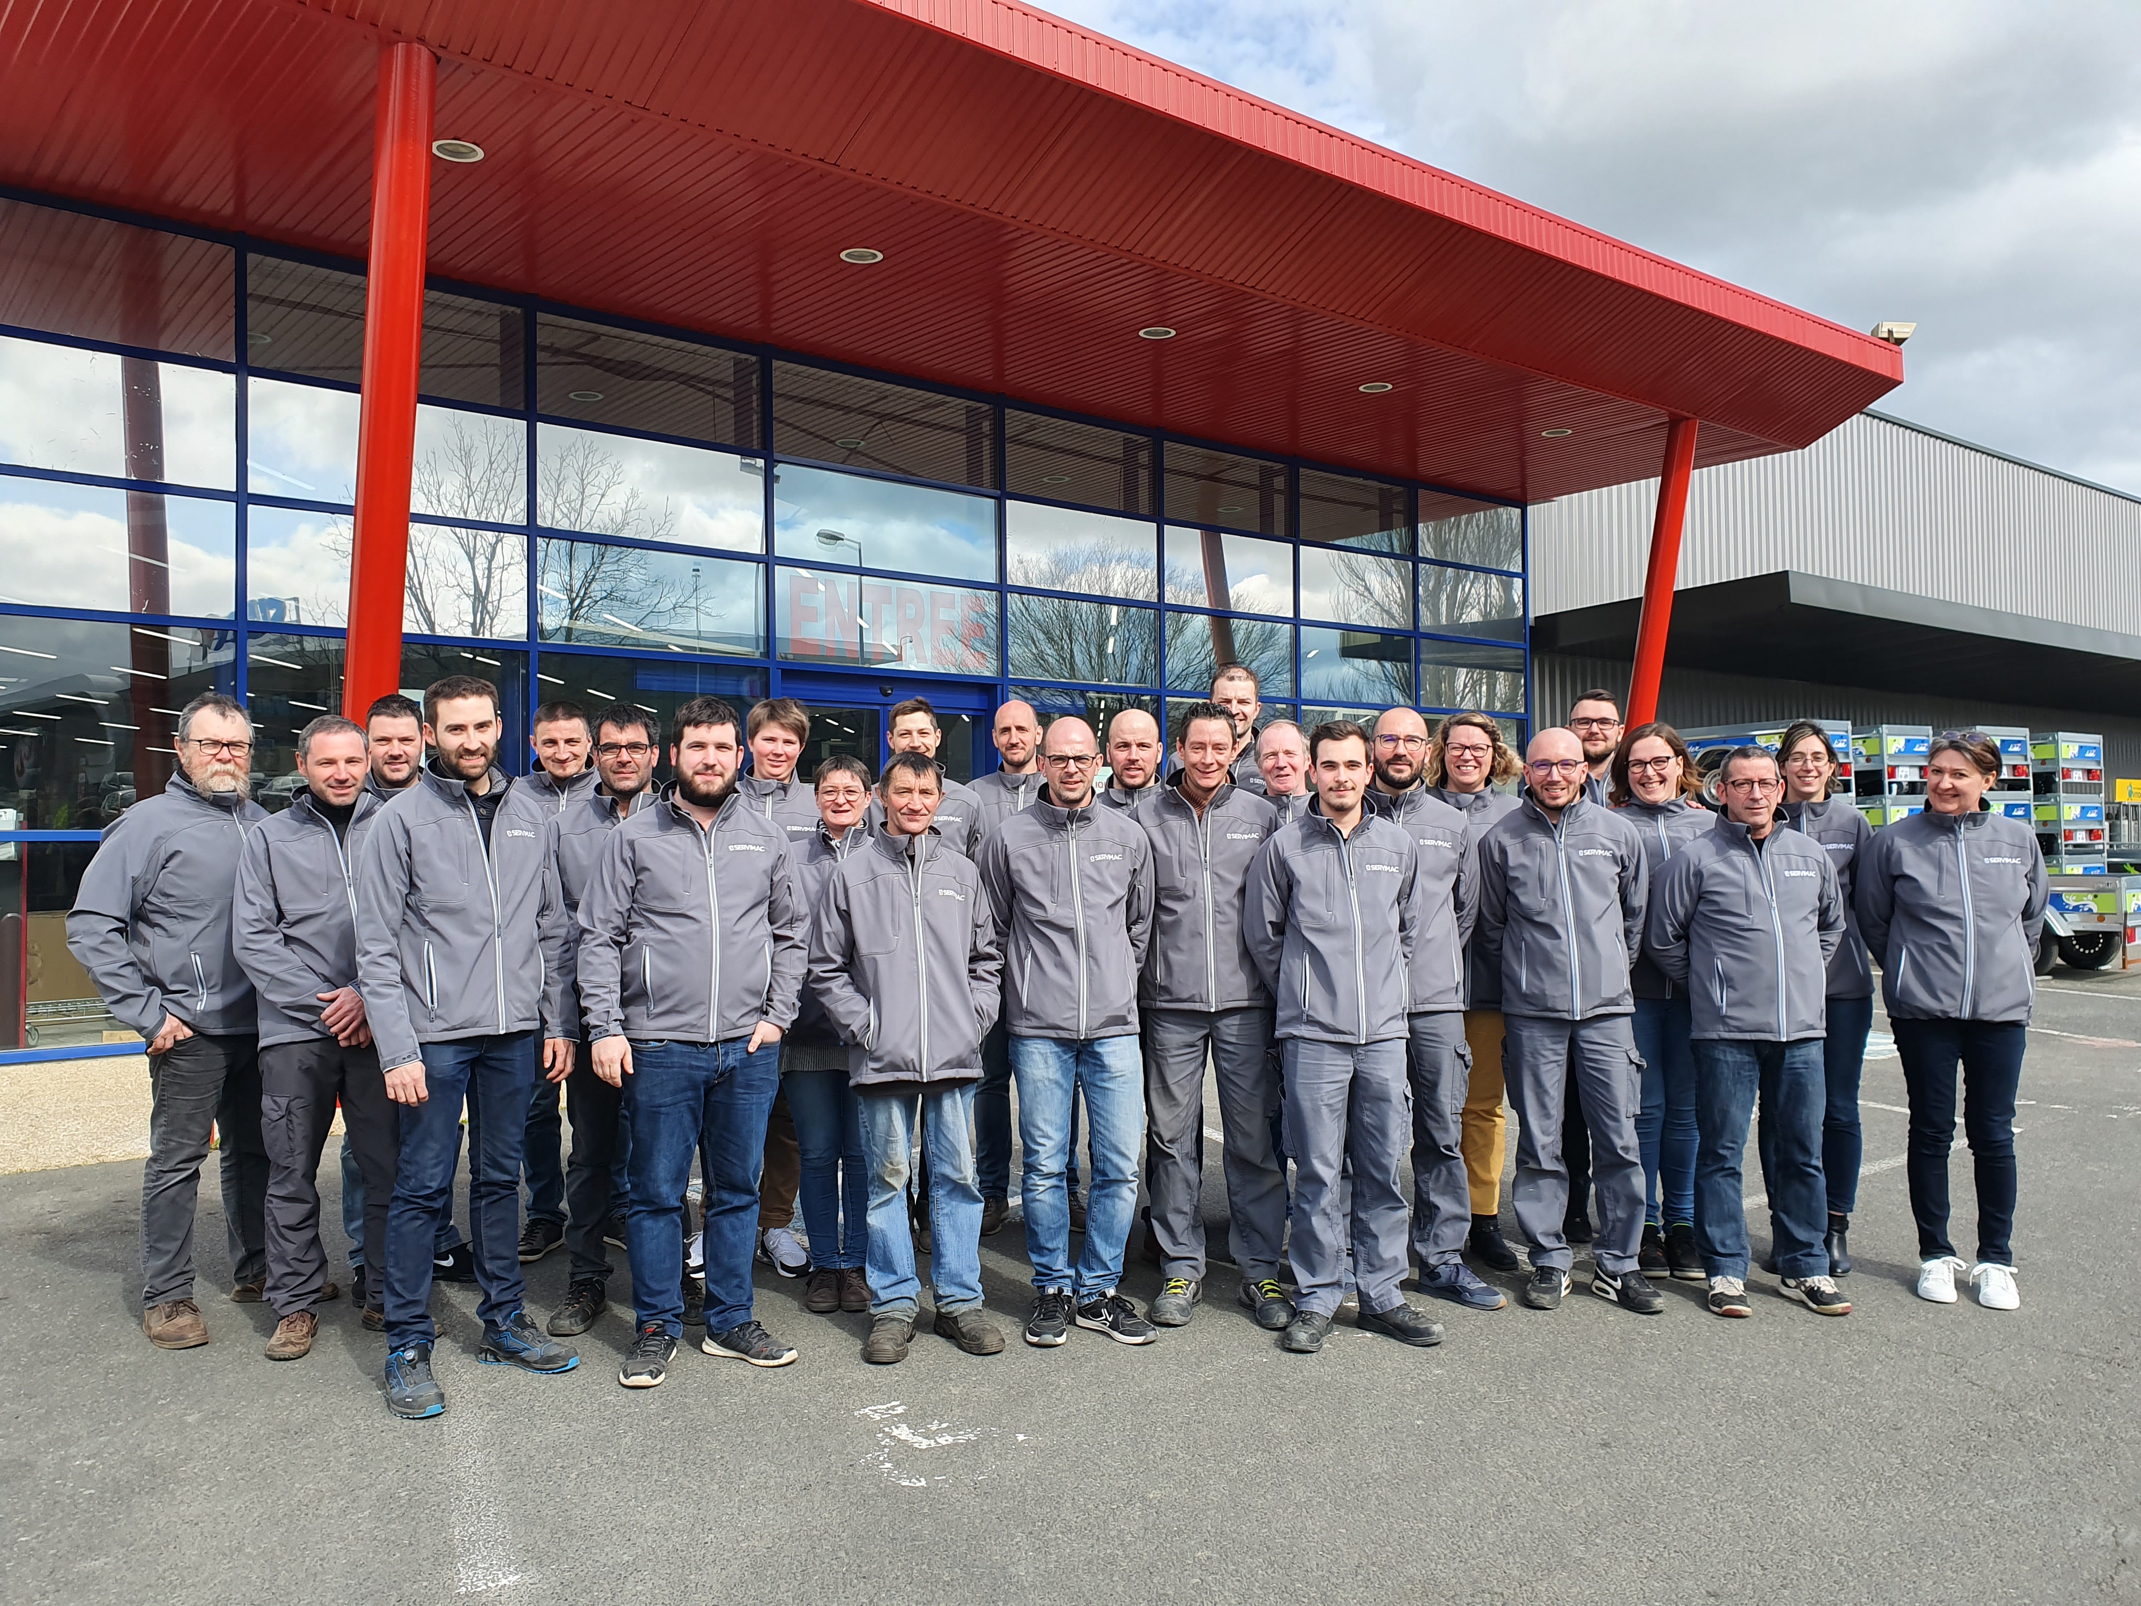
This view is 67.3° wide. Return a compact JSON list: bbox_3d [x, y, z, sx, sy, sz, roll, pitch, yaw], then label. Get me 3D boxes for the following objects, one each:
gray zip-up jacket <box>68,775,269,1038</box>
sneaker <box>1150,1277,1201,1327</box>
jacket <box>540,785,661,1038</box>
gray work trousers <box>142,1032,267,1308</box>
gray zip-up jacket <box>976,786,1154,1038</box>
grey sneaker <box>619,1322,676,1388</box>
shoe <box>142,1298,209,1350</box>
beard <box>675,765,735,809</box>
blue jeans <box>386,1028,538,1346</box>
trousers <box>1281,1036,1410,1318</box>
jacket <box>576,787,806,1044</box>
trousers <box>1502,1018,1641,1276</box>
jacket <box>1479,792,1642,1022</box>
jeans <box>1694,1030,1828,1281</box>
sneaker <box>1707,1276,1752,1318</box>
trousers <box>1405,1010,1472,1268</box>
[{"bbox_3d":[-2.593,0.296,4.700,0.390,0.760,0.600,-2,-2,44],"label":"gray zip-up jacket"},{"bbox_3d":[0.326,1.475,4.822,0.112,0.110,0.298,-1,-2,21],"label":"sneaker"},{"bbox_3d":[-1.326,0.307,4.800,0.530,0.730,0.320,0,-1,-12],"label":"jacket"},{"bbox_3d":[-2.553,1.007,4.772,0.290,0.970,0.390,-2,-2,38],"label":"gray work trousers"},{"bbox_3d":[-0.015,0.304,4.527,0.495,0.700,0.350,0,-1,-6],"label":"gray zip-up jacket"},{"bbox_3d":[-1.107,1.432,4.262,0.115,0.125,0.305,0,-1,-6],"label":"grey sneaker"},{"bbox_3d":[-2.536,1.466,4.585,0.298,0.115,0.112,-2,-2,42],"label":"shoe"},{"bbox_3d":[-0.952,-0.041,4.190,0.152,0.112,0.110,0,-2,-14],"label":"beard"},{"bbox_3d":[-1.605,0.959,4.229,0.410,0.900,0.340,0,-1,-18],"label":"blue jeans"},{"bbox_3d":[0.786,1.007,4.620,0.380,0.900,0.310,-1,-1,-5],"label":"trousers"},{"bbox_3d":[-1.008,0.295,4.270,0.570,0.660,0.350,0,-2,-20],"label":"jacket"},{"bbox_3d":[1.552,0.969,4.972,0.440,0.960,0.290,-1,-2,3],"label":"trousers"},{"bbox_3d":[1.462,0.311,4.790,0.480,0.660,0.290,-1,-2,12],"label":"jacket"},{"bbox_3d":[2.084,1.021,4.870,0.400,0.830,0.310,-1,-1,5],"label":"jeans"},{"bbox_3d":[1.943,1.414,4.746,0.110,0.120,0.295,-1,-1,18],"label":"sneaker"},{"bbox_3d":[1.006,0.953,4.829,0.410,0.860,0.300,-1,-1,7],"label":"trousers"}]

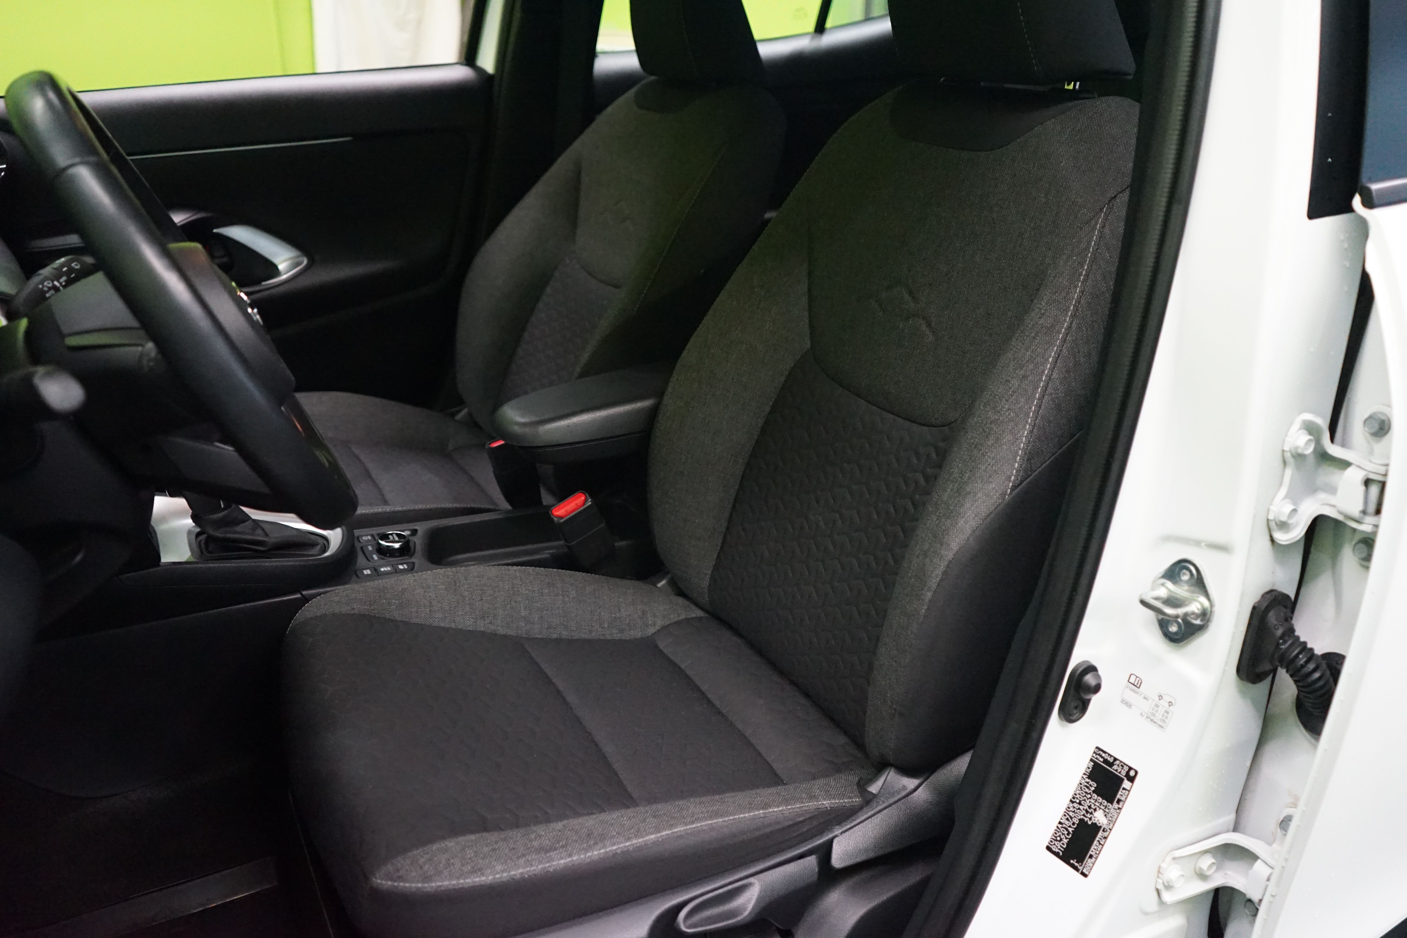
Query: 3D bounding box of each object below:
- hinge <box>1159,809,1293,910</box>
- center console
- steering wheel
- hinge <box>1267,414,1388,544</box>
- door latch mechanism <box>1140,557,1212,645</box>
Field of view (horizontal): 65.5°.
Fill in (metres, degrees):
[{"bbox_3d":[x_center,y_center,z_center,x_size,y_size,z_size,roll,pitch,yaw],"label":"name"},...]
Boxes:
[{"bbox_3d":[0.419,0.314,0.874,0.085,0.052,0.058,-11,24,-24],"label":"hinge"},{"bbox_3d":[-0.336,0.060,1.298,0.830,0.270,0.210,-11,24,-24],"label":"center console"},{"bbox_3d":[-0.371,-0.107,0.787,0.100,0.370,0.370,-34,32,-12],"label":"steering wheel"},{"bbox_3d":[0.439,0.008,0.764,0.062,0.095,0.060,-11,24,-24],"label":"hinge"},{"bbox_3d":[0.354,0.098,0.815,0.032,0.066,0.053,-11,24,-24],"label":"door latch mechanism"}]

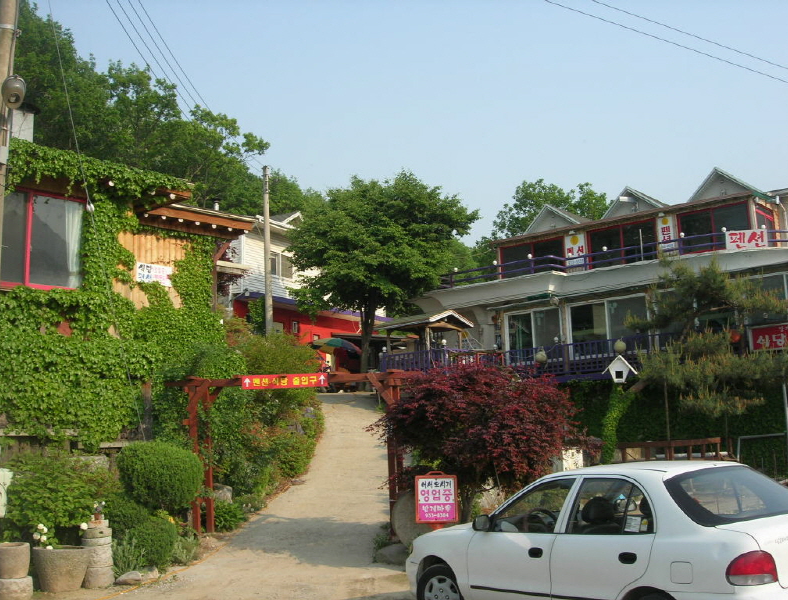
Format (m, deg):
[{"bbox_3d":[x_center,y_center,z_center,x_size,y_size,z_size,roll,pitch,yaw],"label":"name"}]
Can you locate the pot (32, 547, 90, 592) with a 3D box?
[{"bbox_3d":[-3.722,3.002,9.800,0.670,0.509,0.600,-1,-9,0],"label":"pot"}]

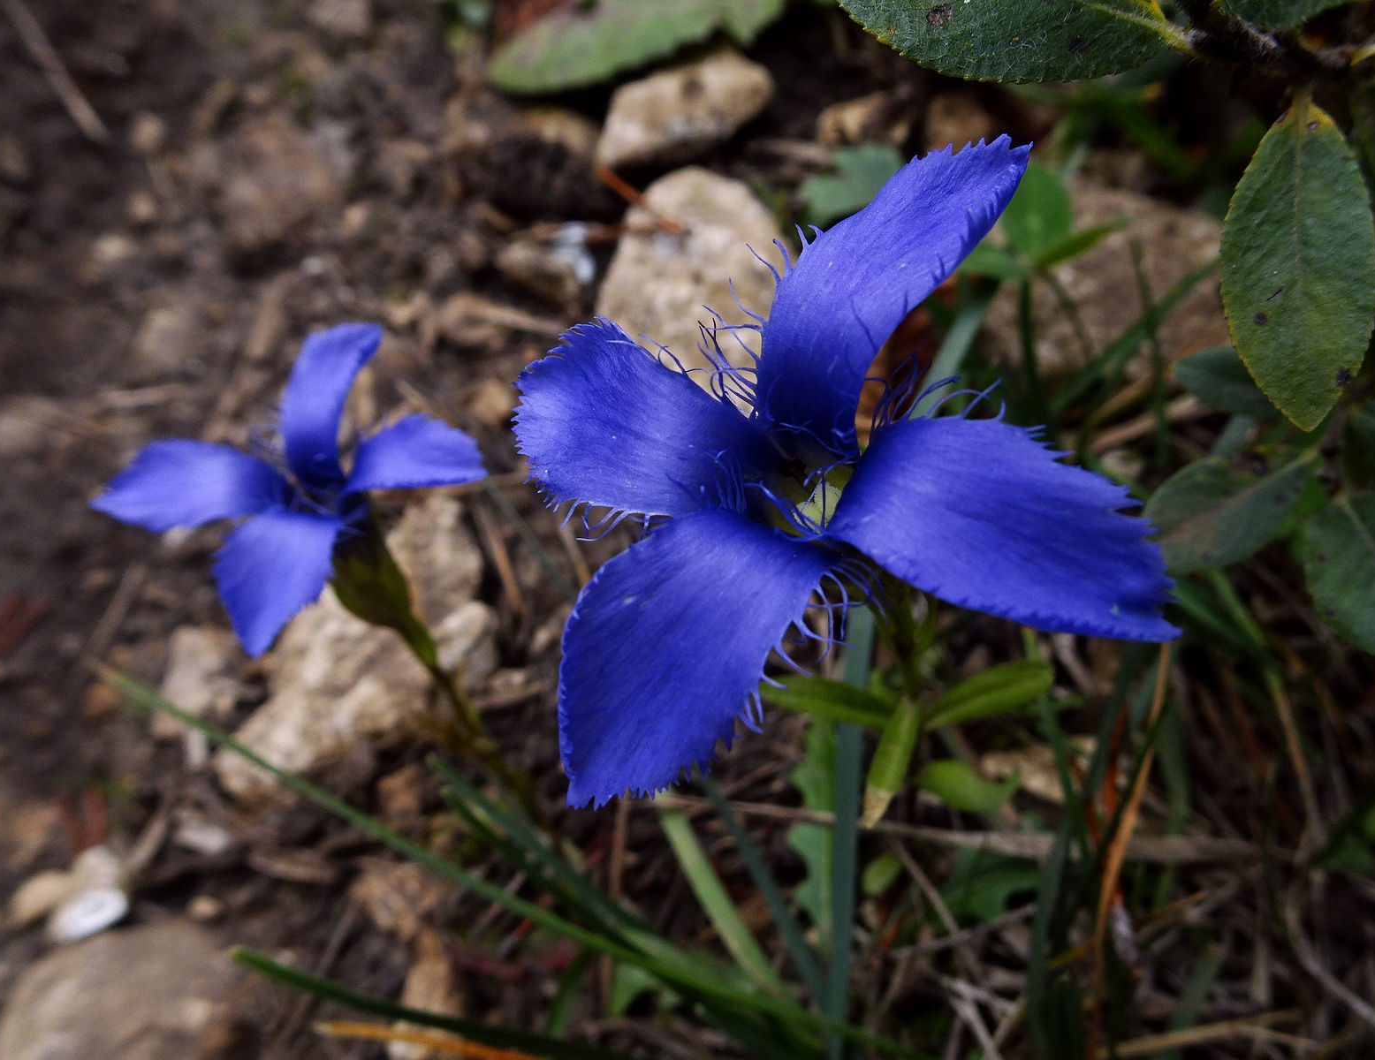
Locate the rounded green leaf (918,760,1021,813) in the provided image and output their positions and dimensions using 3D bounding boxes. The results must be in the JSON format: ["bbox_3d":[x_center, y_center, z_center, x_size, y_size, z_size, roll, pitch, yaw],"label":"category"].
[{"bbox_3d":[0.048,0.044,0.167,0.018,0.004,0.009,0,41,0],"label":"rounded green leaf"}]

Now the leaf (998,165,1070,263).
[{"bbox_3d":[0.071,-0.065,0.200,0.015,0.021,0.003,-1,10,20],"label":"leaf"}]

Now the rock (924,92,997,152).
[{"bbox_3d":[0.084,-0.125,0.301,0.019,0.014,0.022,-4,49,0],"label":"rock"}]

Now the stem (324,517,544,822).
[{"bbox_3d":[-0.032,0.023,0.139,0.011,0.067,0.011,-16,40,0],"label":"stem"}]

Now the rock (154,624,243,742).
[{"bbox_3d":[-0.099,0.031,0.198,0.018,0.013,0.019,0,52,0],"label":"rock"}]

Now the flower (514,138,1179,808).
[{"bbox_3d":[0.013,-0.004,0.081,0.054,0.019,0.057,6,69,19],"label":"flower"}]

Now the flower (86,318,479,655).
[{"bbox_3d":[-0.047,-0.005,0.120,0.045,0.018,0.042,3,64,14],"label":"flower"}]

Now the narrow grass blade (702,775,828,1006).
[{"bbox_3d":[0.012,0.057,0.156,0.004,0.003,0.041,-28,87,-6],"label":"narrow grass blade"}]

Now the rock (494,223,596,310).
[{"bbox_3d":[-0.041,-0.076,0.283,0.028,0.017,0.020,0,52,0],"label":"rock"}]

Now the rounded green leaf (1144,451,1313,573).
[{"bbox_3d":[0.064,-0.002,0.115,0.023,0.005,0.013,-26,55,-12],"label":"rounded green leaf"}]

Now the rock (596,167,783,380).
[{"bbox_3d":[0.000,-0.062,0.246,0.046,0.032,0.073,-4,49,0],"label":"rock"}]

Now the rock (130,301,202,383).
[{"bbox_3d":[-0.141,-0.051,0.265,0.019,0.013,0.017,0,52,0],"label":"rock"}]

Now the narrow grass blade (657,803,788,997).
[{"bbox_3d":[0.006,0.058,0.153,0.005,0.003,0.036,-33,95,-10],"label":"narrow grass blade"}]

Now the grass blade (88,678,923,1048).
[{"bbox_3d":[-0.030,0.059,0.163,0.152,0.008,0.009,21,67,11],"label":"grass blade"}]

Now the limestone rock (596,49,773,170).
[{"bbox_3d":[-0.001,-0.132,0.308,0.055,0.027,0.036,-4,49,0],"label":"limestone rock"}]

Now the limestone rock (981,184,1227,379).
[{"bbox_3d":[0.102,-0.063,0.243,0.050,0.027,0.058,-4,49,0],"label":"limestone rock"}]

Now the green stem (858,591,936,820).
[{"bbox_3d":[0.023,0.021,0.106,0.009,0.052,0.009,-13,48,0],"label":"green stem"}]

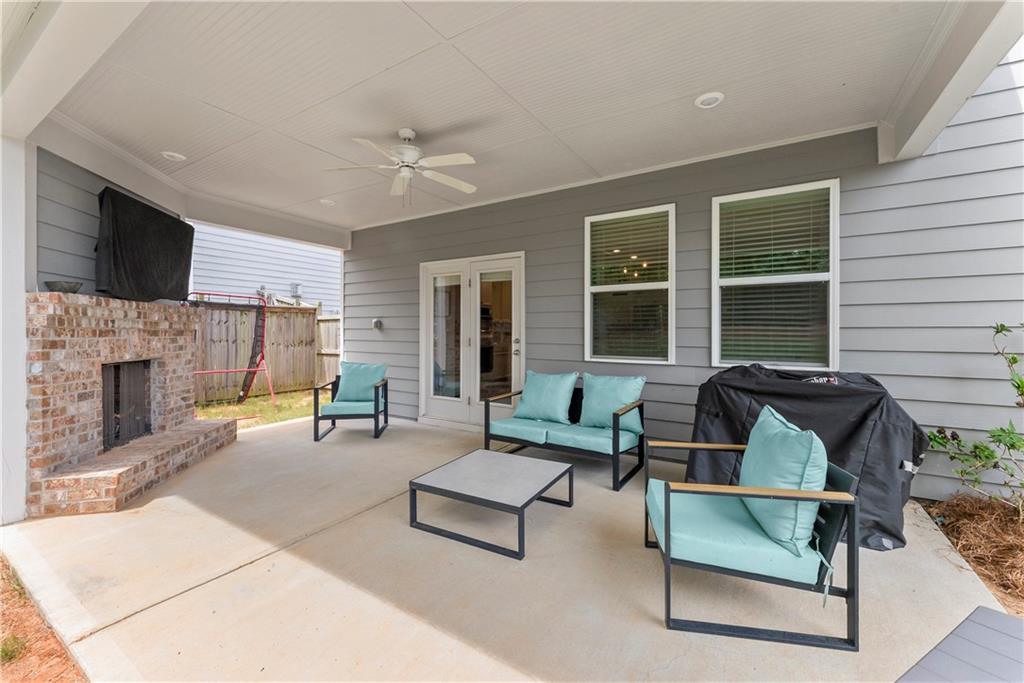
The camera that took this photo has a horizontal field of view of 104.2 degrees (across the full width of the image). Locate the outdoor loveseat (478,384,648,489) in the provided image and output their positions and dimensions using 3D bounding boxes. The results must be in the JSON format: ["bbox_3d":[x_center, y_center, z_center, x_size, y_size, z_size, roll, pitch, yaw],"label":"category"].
[{"bbox_3d":[0.477,0.741,3.754,1.280,0.830,0.710,1,1,33],"label":"outdoor loveseat"}]

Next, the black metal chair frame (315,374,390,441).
[{"bbox_3d":[-1.940,0.779,4.910,0.670,0.690,0.710,0,1,-10],"label":"black metal chair frame"}]

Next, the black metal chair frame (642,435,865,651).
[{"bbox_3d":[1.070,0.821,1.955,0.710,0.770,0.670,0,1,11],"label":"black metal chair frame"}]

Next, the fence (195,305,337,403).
[{"bbox_3d":[-5.100,0.193,8.050,0.150,1.830,2.700,1,1,33],"label":"fence"}]

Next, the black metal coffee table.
[{"bbox_3d":[-0.105,1.042,2.721,0.810,0.285,0.800,0,1,28],"label":"black metal coffee table"}]

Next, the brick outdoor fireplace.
[{"bbox_3d":[-3.292,0.401,3.582,0.720,1.520,1.860,0,1,-12],"label":"brick outdoor fireplace"}]

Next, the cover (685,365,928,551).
[{"bbox_3d":[1.915,0.663,2.791,1.280,1.040,0.660,0,1,31],"label":"cover"}]

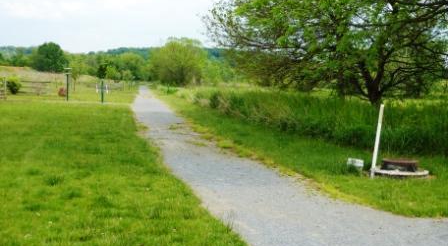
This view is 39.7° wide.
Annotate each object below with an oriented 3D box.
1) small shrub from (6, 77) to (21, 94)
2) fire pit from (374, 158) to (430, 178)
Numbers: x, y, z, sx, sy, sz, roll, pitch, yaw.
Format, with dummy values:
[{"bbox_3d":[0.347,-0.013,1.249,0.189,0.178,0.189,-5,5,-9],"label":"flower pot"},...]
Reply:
[{"bbox_3d":[-16.265,-2.898,48.000,1.100,1.250,1.100,0,4,0],"label":"small shrub"},{"bbox_3d":[3.182,0.790,11.200,1.020,0.230,1.020,0,4,0],"label":"fire pit"}]

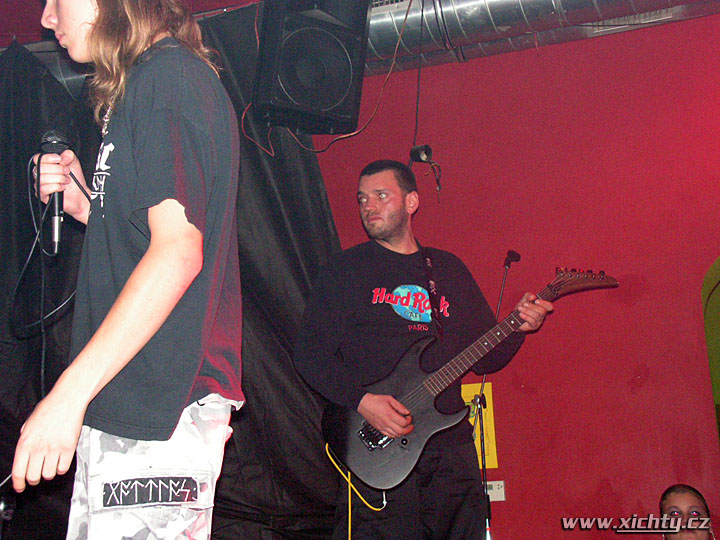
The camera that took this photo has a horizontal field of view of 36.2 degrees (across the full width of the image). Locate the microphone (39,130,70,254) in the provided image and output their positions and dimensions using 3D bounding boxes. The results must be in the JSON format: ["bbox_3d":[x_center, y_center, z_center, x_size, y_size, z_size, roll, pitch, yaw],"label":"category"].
[{"bbox_3d":[-0.560,-0.143,2.030,0.052,0.228,0.052,-3,-8,-1],"label":"microphone"}]

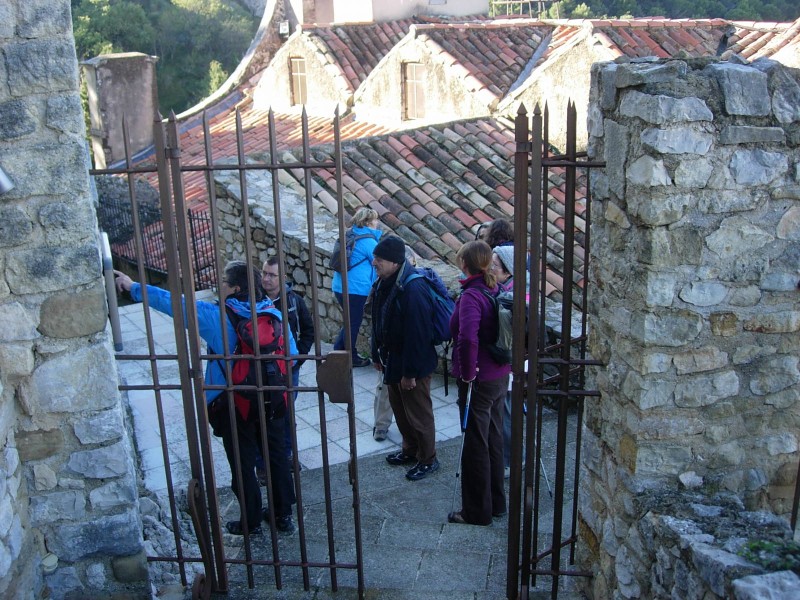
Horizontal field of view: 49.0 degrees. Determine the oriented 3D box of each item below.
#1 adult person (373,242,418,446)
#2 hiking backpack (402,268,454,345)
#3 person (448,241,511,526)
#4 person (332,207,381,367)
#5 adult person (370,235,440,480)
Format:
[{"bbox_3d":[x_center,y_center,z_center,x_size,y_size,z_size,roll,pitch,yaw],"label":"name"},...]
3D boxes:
[{"bbox_3d":[-0.020,0.366,7.074,0.500,1.660,0.380,-3,17,-5],"label":"adult person"},{"bbox_3d":[0.203,0.053,6.257,0.240,0.490,0.310,-26,26,-23],"label":"hiking backpack"},{"bbox_3d":[0.447,0.480,4.936,0.350,1.670,0.460,4,18,19],"label":"person"},{"bbox_3d":[-0.428,-0.128,8.854,0.400,1.630,0.480,-10,19,-24],"label":"person"},{"bbox_3d":[0.046,0.402,6.217,0.390,1.750,0.520,-11,20,-29],"label":"adult person"}]

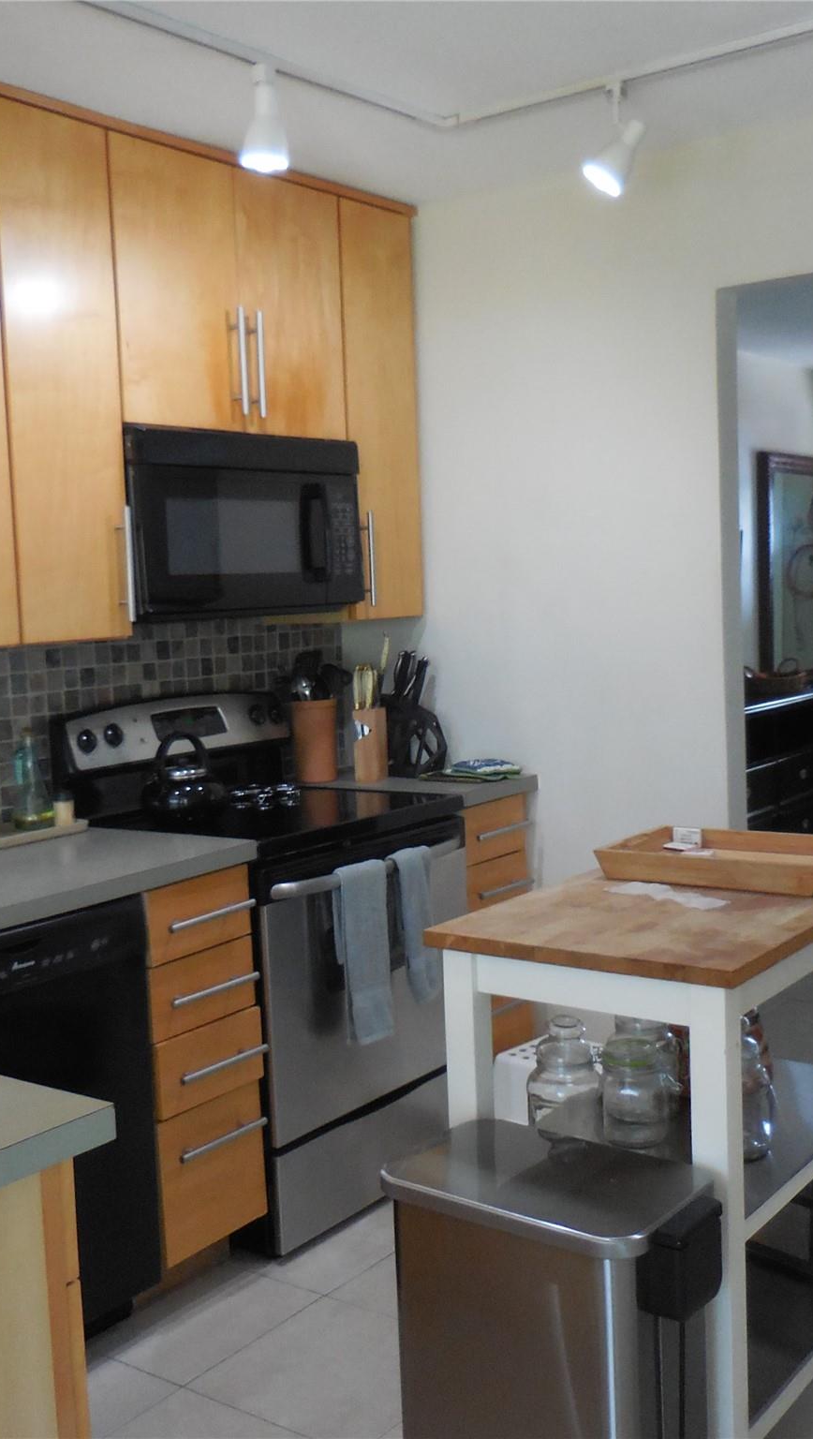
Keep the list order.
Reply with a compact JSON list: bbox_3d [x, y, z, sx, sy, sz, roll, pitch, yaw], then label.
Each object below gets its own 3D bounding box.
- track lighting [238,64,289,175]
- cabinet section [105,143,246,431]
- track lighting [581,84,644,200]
[{"bbox_3d":[-0.277,-1.163,2.676,0.098,0.194,0.098,-3,5,0],"label":"track lighting"},{"bbox_3d":[-0.637,-0.969,3.223,0.324,0.607,0.387,1,6,37],"label":"cabinet section"},{"bbox_3d":[0.451,-1.260,3.002,0.135,0.235,0.095,-3,5,-3],"label":"track lighting"}]

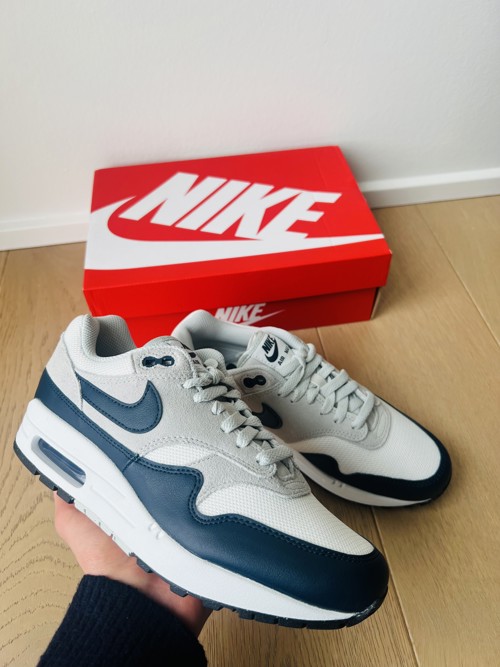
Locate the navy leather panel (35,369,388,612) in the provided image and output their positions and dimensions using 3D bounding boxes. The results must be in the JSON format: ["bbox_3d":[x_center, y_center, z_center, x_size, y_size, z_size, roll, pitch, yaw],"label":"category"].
[{"bbox_3d":[-0.048,0.091,0.335,0.287,0.076,0.057,16,84,26],"label":"navy leather panel"}]

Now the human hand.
[{"bbox_3d":[-0.057,0.157,0.362,0.100,0.160,0.065,18,90,14],"label":"human hand"}]

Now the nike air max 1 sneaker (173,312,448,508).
[{"bbox_3d":[0.056,0.062,0.485,0.293,0.126,0.108,20,53,18],"label":"nike air max 1 sneaker"}]

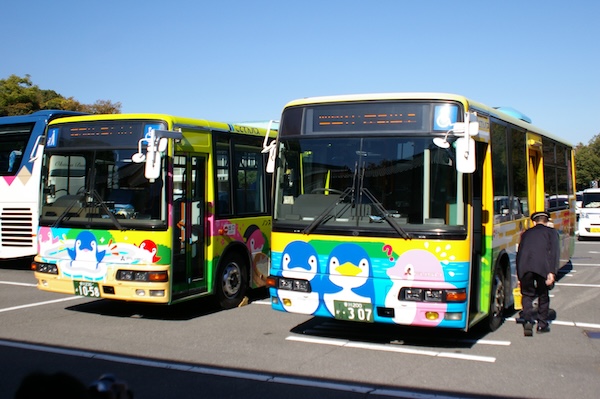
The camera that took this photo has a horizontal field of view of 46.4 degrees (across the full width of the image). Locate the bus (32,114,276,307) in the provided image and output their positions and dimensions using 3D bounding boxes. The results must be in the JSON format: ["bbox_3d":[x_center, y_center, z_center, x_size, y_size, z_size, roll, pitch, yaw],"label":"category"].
[{"bbox_3d":[-0.694,0.069,12.693,2.400,2.780,8.550,1,1,28],"label":"bus"}]

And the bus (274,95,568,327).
[{"bbox_3d":[2.592,0.088,11.246,2.400,2.860,8.550,1,1,28],"label":"bus"}]

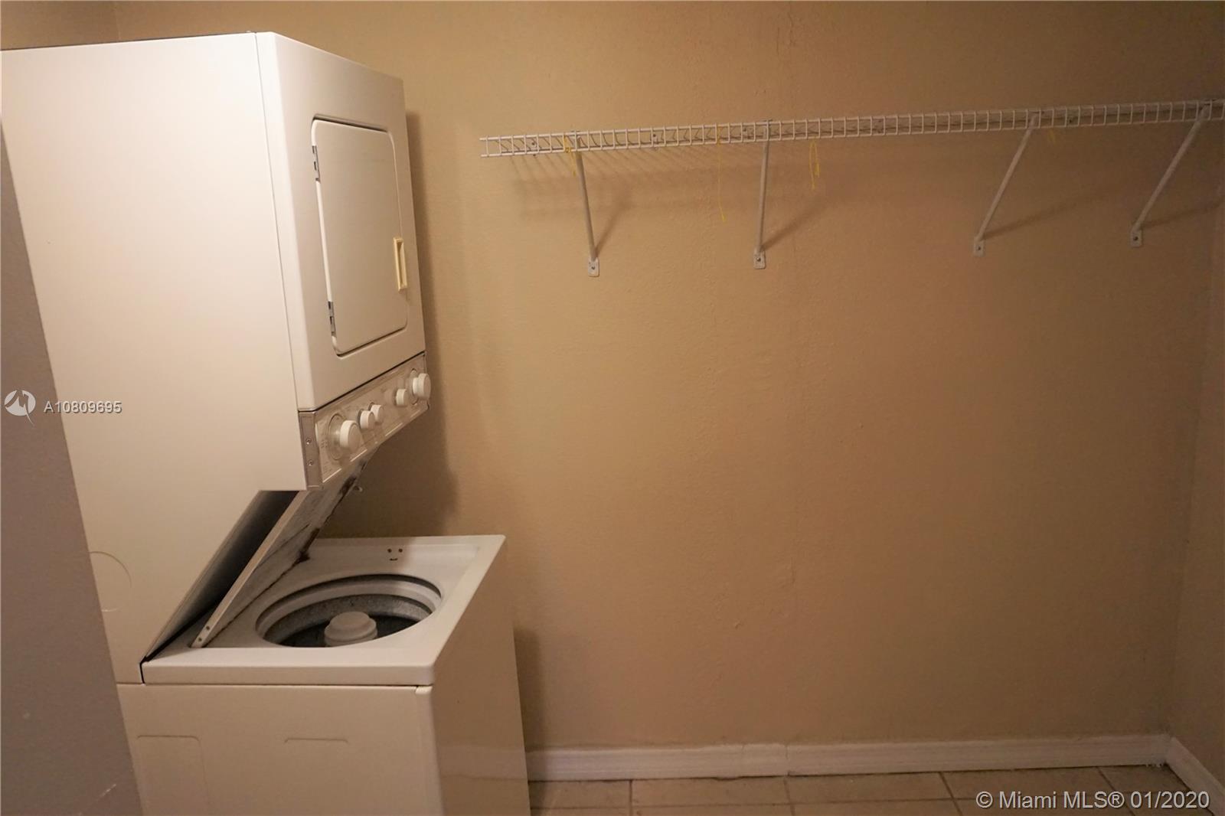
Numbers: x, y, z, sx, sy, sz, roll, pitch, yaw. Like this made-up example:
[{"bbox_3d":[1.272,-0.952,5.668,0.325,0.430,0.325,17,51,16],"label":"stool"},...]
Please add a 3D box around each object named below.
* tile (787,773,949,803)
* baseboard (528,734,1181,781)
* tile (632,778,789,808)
[{"bbox_3d":[0.669,1.002,2.417,0.409,0.010,0.113,-2,13,2],"label":"tile"},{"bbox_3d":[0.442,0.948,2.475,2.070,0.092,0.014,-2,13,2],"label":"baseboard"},{"bbox_3d":[0.256,1.020,2.433,0.409,0.010,0.113,-2,13,2],"label":"tile"}]

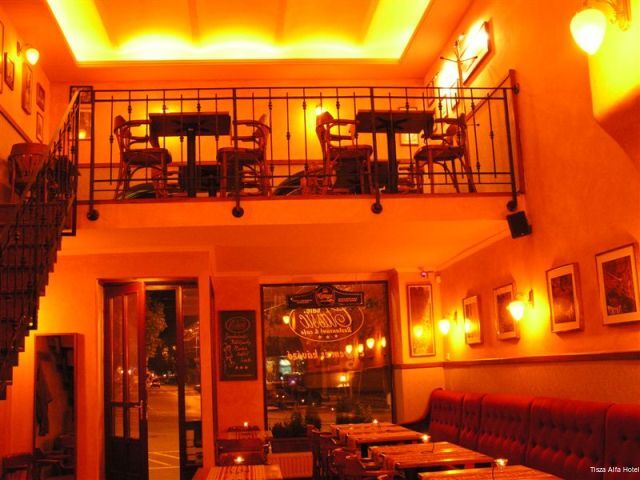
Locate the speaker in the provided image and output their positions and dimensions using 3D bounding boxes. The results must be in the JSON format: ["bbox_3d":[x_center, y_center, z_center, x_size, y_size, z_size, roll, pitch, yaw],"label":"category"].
[{"bbox_3d":[1.612,-0.112,5.697,0.160,0.200,0.140,-12,0,41],"label":"speaker"}]

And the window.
[{"bbox_3d":[0.106,1.470,8.490,1.607,1.898,0.100,-1,-11,-7],"label":"window"}]

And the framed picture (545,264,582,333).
[{"bbox_3d":[1.800,0.435,5.173,0.035,0.457,0.440,-1,-11,-7],"label":"framed picture"}]

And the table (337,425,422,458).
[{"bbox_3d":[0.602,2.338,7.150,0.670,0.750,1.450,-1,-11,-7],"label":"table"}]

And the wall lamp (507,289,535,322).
[{"bbox_3d":[1.643,0.529,5.752,0.215,0.255,0.140,-1,-11,-7],"label":"wall lamp"}]

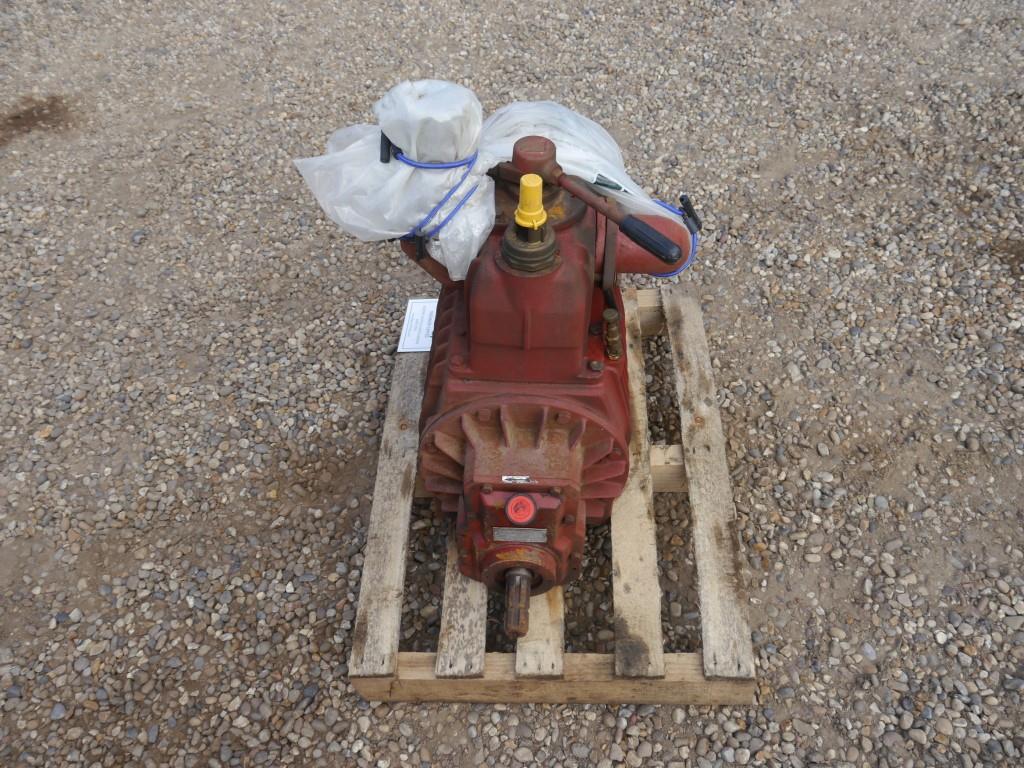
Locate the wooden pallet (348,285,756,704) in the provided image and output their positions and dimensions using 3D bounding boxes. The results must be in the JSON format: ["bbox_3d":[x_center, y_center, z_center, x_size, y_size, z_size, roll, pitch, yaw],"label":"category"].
[{"bbox_3d":[0.073,0.151,1.541,0.625,0.116,0.829,1,52,0],"label":"wooden pallet"}]

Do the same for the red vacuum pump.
[{"bbox_3d":[0.046,-0.033,1.234,0.481,0.594,0.688,2,52,1],"label":"red vacuum pump"}]

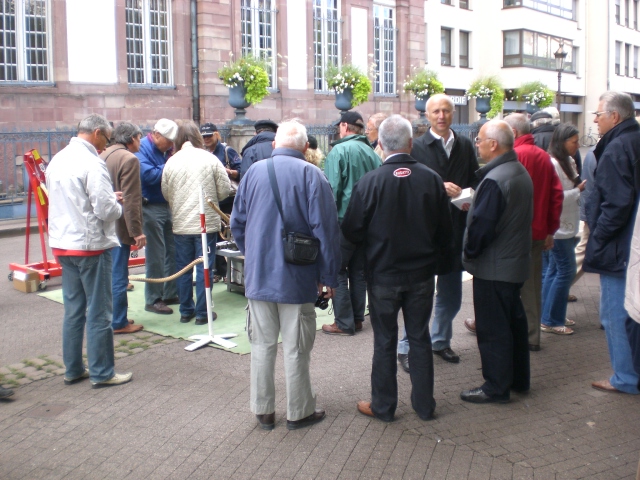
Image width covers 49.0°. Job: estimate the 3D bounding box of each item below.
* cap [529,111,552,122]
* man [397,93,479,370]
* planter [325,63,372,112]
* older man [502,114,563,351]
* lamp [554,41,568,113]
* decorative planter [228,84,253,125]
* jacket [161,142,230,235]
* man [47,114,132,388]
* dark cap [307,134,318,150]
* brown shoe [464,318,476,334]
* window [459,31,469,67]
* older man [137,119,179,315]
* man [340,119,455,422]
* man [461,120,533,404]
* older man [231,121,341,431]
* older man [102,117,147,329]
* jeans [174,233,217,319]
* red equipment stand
[{"bbox_3d":[2.010,-1.124,6.406,0.240,0.115,0.260,-3,10,-14],"label":"cap"},{"bbox_3d":[0.816,-0.072,4.937,0.600,1.870,0.480,-1,9,-6],"label":"man"},{"bbox_3d":[0.695,-3.634,17.428,1.050,1.528,1.120,0,9,0],"label":"planter"},{"bbox_3d":[1.596,-0.072,5.333,0.560,1.733,0.440,-6,11,-30],"label":"older man"},{"bbox_3d":[7.894,-4.412,23.101,0.450,4.180,0.450,-1,10,0],"label":"lamp"},{"bbox_3d":[-1.702,-2.901,15.098,0.530,0.868,0.530,0,9,0],"label":"decorative planter"},{"bbox_3d":[-1.074,-0.427,5.937,0.580,0.770,0.420,1,9,10],"label":"jacket"},{"bbox_3d":[-1.492,0.081,4.511,0.460,1.734,0.510,-8,12,-39],"label":"man"},{"bbox_3d":[-0.101,-0.896,6.441,0.190,0.140,0.230,-4,10,-17],"label":"dark cap"},{"bbox_3d":[1.324,0.683,5.751,0.290,0.115,0.110,9,13,44],"label":"brown shoe"},{"bbox_3d":[6.779,-8.967,33.076,0.800,1.640,0.180,-9,13,-41],"label":"window"},{"bbox_3d":[-1.423,-0.210,6.271,0.460,1.720,0.520,1,10,9],"label":"older man"},{"bbox_3d":[0.435,0.161,4.012,0.610,1.716,0.420,0,9,2],"label":"man"},{"bbox_3d":[1.056,0.137,4.204,0.420,1.680,0.500,3,10,20],"label":"man"},{"bbox_3d":[-0.182,0.191,3.938,0.590,1.687,0.440,2,10,12],"label":"older man"},{"bbox_3d":[-1.612,-0.089,5.697,0.420,1.688,0.500,-9,12,-41],"label":"older man"},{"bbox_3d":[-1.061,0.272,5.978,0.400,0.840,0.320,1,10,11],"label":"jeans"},{"bbox_3d":[-2.513,-0.316,7.854,1.050,1.430,1.600,8,13,40],"label":"red equipment stand"}]

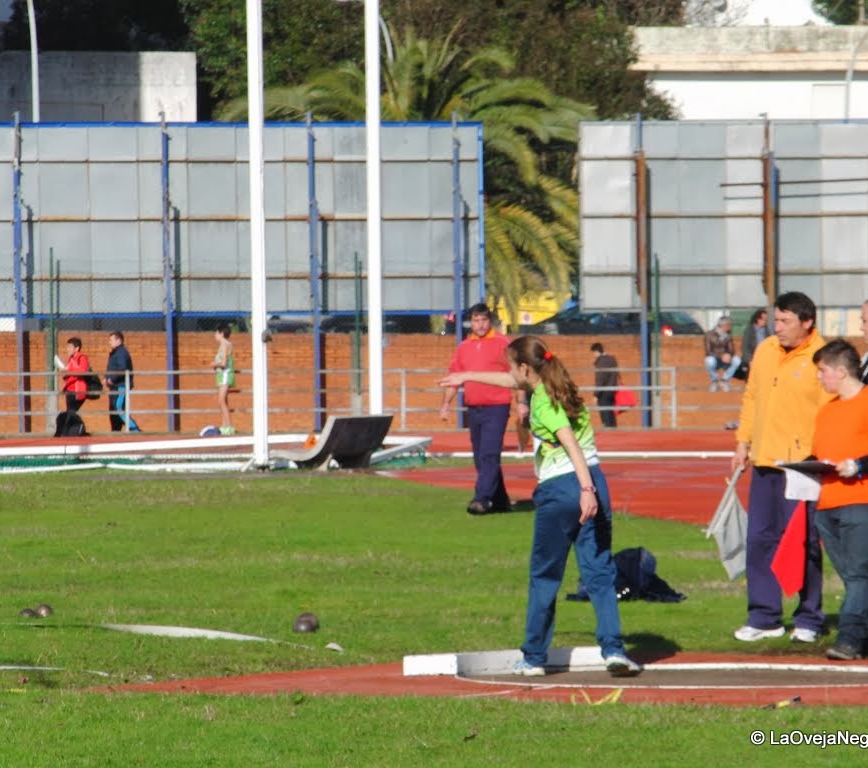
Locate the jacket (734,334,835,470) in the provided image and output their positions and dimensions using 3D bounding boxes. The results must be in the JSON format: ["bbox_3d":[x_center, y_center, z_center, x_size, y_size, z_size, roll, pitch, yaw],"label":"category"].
[{"bbox_3d":[1.711,0.071,33.400,0.520,0.670,0.320,0,0,25],"label":"jacket"}]

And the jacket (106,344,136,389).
[{"bbox_3d":[-5.329,-0.280,116.300,0.360,0.770,0.500,0,0,-30],"label":"jacket"}]

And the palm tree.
[{"bbox_3d":[-0.471,-3.298,122.000,6.600,6.200,6.600,-1,0,0],"label":"palm tree"}]

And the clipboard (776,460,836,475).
[{"bbox_3d":[1.708,0.385,31.300,0.320,0.025,0.230,7,-3,-21],"label":"clipboard"}]

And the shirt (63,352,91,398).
[{"bbox_3d":[-5.870,-0.140,113.000,0.380,0.730,0.460,-1,0,-21],"label":"shirt"}]

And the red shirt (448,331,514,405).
[{"bbox_3d":[0.440,-0.141,58.600,0.600,0.670,0.330,0,0,14],"label":"red shirt"}]

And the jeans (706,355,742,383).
[{"bbox_3d":[4.986,-0.267,118.200,0.630,0.540,0.550,0,0,-7],"label":"jeans"}]

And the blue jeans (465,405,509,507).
[{"bbox_3d":[0.466,0.620,58.700,0.370,0.890,0.340,0,0,18],"label":"blue jeans"}]

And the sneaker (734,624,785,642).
[{"bbox_3d":[1.598,1.207,33.600,0.280,0.105,0.110,-1,0,-30],"label":"sneaker"}]

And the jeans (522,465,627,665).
[{"bbox_3d":[0.620,0.797,30.300,0.460,0.880,0.370,-1,0,6],"label":"jeans"}]

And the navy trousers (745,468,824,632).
[{"bbox_3d":[1.706,0.771,33.400,0.410,0.880,0.310,0,0,27],"label":"navy trousers"}]

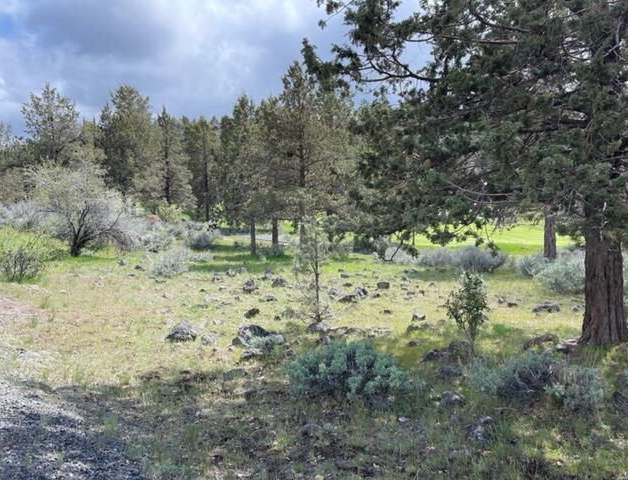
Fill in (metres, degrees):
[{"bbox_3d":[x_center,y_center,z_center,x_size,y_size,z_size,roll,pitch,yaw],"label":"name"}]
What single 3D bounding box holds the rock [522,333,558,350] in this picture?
[{"bbox_3d":[2.804,1.256,5.950,0.430,0.200,0.320,0,3,0],"label":"rock"}]

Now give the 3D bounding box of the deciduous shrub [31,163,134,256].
[{"bbox_3d":[-9.150,-1.190,19.000,4.111,3.519,3.700,0,3,0],"label":"deciduous shrub"}]

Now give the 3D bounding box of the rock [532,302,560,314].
[{"bbox_3d":[3.975,1.170,8.224,0.431,0.177,0.345,1,3,26],"label":"rock"}]

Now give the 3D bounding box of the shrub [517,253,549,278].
[{"bbox_3d":[5.942,0.687,13.026,0.838,0.691,0.754,1,3,25],"label":"shrub"}]

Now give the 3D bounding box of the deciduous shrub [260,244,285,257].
[{"bbox_3d":[-1.680,0.412,19.000,1.028,0.439,0.925,0,3,0],"label":"deciduous shrub"}]

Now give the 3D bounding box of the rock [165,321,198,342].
[{"bbox_3d":[-1.737,1.199,6.300,0.430,0.260,0.360,0,3,0],"label":"rock"}]

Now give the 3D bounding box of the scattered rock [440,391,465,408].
[{"bbox_3d":[1.207,1.390,4.192,0.201,0.131,0.161,1,3,16],"label":"scattered rock"}]

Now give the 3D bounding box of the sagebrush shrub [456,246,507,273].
[{"bbox_3d":[4.809,0.560,13.800,1.420,0.730,1.200,0,3,0],"label":"sagebrush shrub"}]

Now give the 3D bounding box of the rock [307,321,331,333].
[{"bbox_3d":[0.061,1.165,6.481,0.324,0.133,0.259,0,3,0],"label":"rock"}]

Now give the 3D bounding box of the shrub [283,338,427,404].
[{"bbox_3d":[0.388,1.250,4.500,1.220,0.520,0.950,0,3,0],"label":"shrub"}]

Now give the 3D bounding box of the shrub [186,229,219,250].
[{"bbox_3d":[-4.639,-0.021,20.000,1.320,0.920,1.200,0,3,0],"label":"shrub"}]

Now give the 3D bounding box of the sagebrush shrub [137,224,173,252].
[{"bbox_3d":[-6.758,-0.066,20.391,1.450,1.183,1.305,-1,3,-18],"label":"sagebrush shrub"}]

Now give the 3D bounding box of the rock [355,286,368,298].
[{"bbox_3d":[0.965,1.066,9.763,0.283,0.237,0.226,0,3,6],"label":"rock"}]

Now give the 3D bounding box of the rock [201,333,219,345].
[{"bbox_3d":[-1.362,1.284,6.268,0.229,0.141,0.183,-1,3,-12],"label":"rock"}]

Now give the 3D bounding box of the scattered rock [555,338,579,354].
[{"bbox_3d":[3.020,1.274,5.750,0.280,0.170,0.240,0,3,0],"label":"scattered rock"}]

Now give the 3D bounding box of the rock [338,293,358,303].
[{"bbox_3d":[0.619,1.031,8.623,0.359,0.157,0.269,0,3,0],"label":"rock"}]

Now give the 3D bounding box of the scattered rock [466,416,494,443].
[{"bbox_3d":[1.163,1.329,3.358,0.196,0.162,0.166,0,3,0],"label":"scattered rock"}]

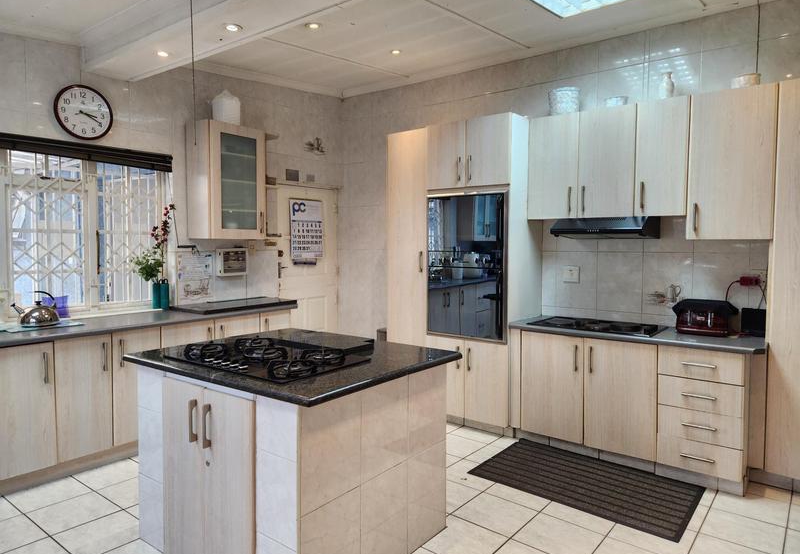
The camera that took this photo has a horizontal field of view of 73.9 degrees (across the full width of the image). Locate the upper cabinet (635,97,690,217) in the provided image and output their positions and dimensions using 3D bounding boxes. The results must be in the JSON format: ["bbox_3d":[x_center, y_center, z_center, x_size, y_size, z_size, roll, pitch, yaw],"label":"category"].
[{"bbox_3d":[1.819,-0.788,3.620,0.315,0.759,0.308,3,4,39],"label":"upper cabinet"}]

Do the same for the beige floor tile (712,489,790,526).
[{"bbox_3d":[1.954,1.277,2.961,0.346,0.010,0.343,3,4,39],"label":"beige floor tile"}]

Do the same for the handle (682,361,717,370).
[{"bbox_3d":[1.794,0.528,3.186,0.187,0.014,0.032,3,3,38],"label":"handle"}]

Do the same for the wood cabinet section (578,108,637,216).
[{"bbox_3d":[1.555,-0.804,3.889,0.389,0.763,0.320,3,3,38],"label":"wood cabinet section"}]

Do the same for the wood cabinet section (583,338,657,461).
[{"bbox_3d":[1.609,0.783,3.716,0.460,0.740,0.550,3,3,38],"label":"wood cabinet section"}]

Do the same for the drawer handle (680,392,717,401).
[{"bbox_3d":[1.729,0.697,3.085,0.183,0.014,0.040,2,3,39],"label":"drawer handle"}]

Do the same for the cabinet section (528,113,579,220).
[{"bbox_3d":[1.210,-0.811,4.019,0.375,0.752,0.262,2,3,39],"label":"cabinet section"}]

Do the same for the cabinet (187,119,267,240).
[{"bbox_3d":[-1.455,-0.781,4.505,0.333,0.931,0.535,3,4,39],"label":"cabinet"}]

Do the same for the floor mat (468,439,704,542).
[{"bbox_3d":[1.124,1.245,3.264,1.218,0.010,0.763,3,4,39],"label":"floor mat"}]

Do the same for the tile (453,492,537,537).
[{"bbox_3d":[0.504,1.245,2.785,0.334,0.012,0.334,2,3,39],"label":"tile"}]

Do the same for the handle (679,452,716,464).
[{"bbox_3d":[1.795,1.094,3.205,0.183,0.014,0.032,3,3,38],"label":"handle"}]

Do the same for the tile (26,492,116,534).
[{"bbox_3d":[-1.710,1.238,2.792,0.347,0.012,0.332,2,3,39],"label":"tile"}]

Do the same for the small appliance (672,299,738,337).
[{"bbox_3d":[2.018,0.264,3.514,0.336,0.215,0.263,3,4,39],"label":"small appliance"}]

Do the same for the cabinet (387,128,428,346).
[{"bbox_3d":[0.226,-0.056,4.646,0.420,2.303,0.564,2,3,39],"label":"cabinet"}]

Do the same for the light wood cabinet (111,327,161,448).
[{"bbox_3d":[-1.965,0.716,3.713,0.564,0.735,0.320,3,4,39],"label":"light wood cabinet"}]

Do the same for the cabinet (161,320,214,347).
[{"bbox_3d":[-1.719,0.707,3.978,0.502,0.734,0.409,2,3,39],"label":"cabinet"}]

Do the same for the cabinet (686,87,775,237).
[{"bbox_3d":[2.143,-0.696,3.429,0.461,0.923,0.320,3,3,38],"label":"cabinet"}]

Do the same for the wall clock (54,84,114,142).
[{"bbox_3d":[-2.184,-1.135,3.674,0.038,0.366,0.366,2,3,39],"label":"wall clock"}]

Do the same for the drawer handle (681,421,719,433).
[{"bbox_3d":[1.770,0.893,3.146,0.181,0.014,0.032,3,4,39],"label":"drawer handle"}]

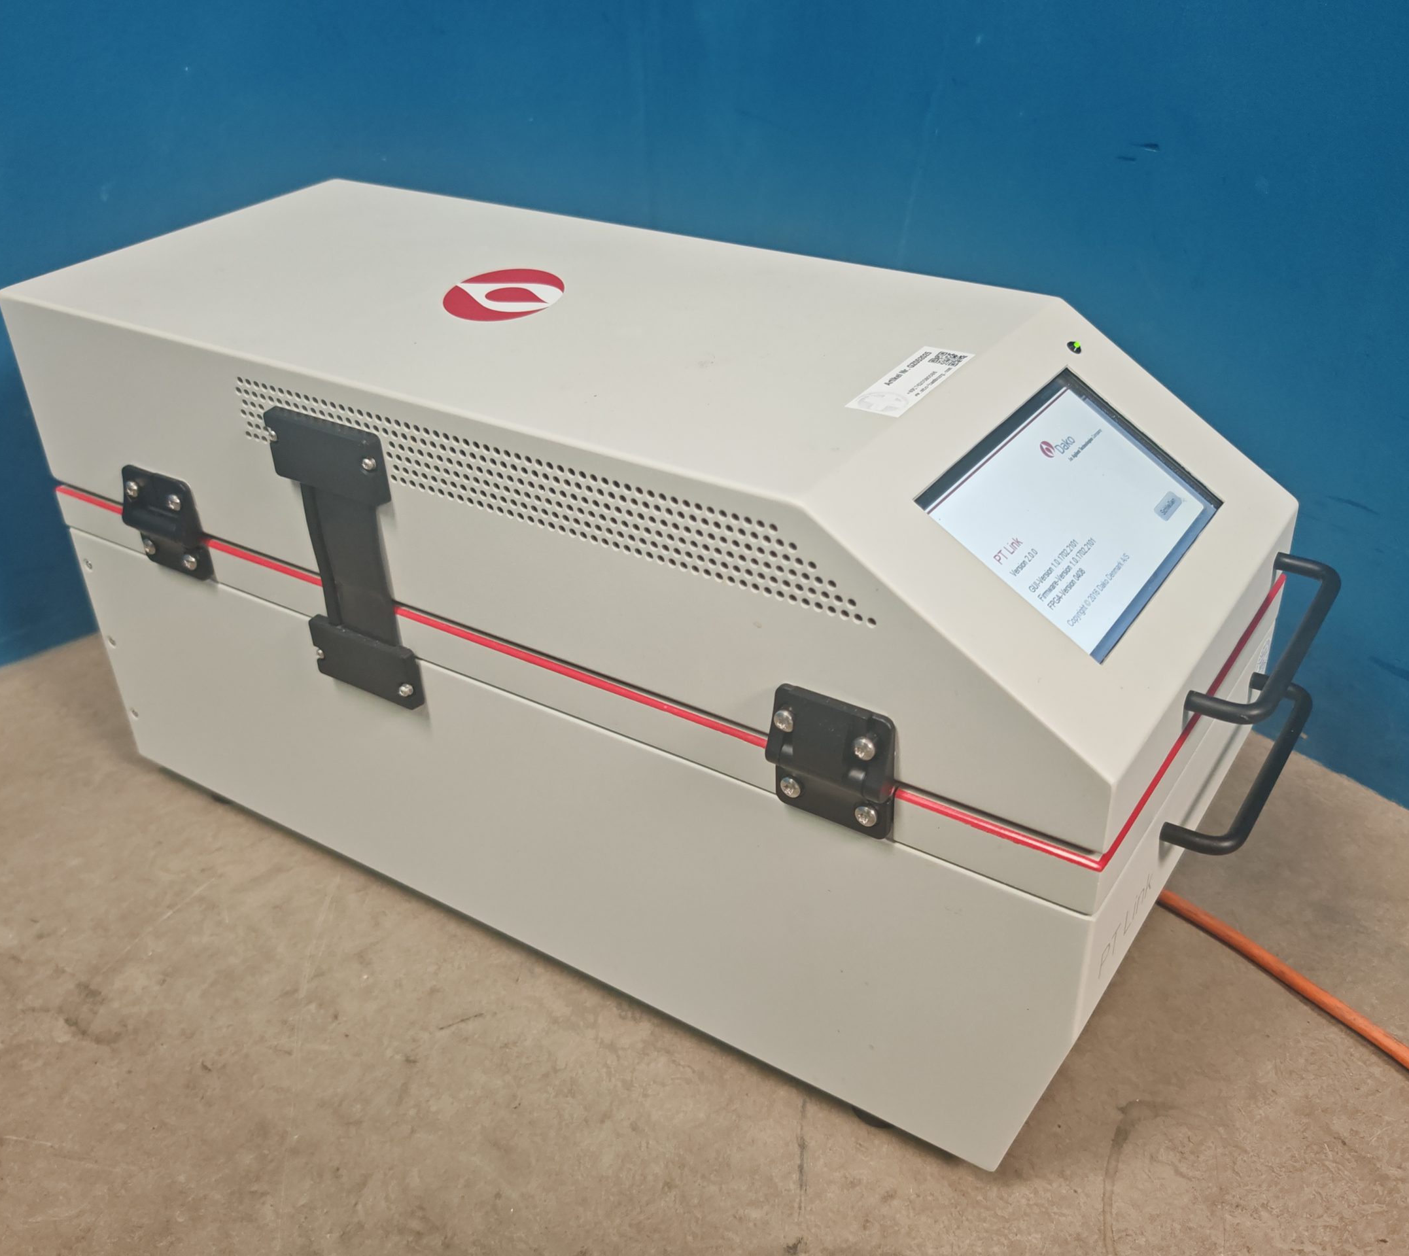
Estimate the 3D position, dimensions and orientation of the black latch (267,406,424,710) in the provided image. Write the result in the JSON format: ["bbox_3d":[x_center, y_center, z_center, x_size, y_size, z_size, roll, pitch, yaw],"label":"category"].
[{"bbox_3d":[-0.184,-0.032,0.671,0.072,0.154,0.011,18,37,29],"label":"black latch"}]

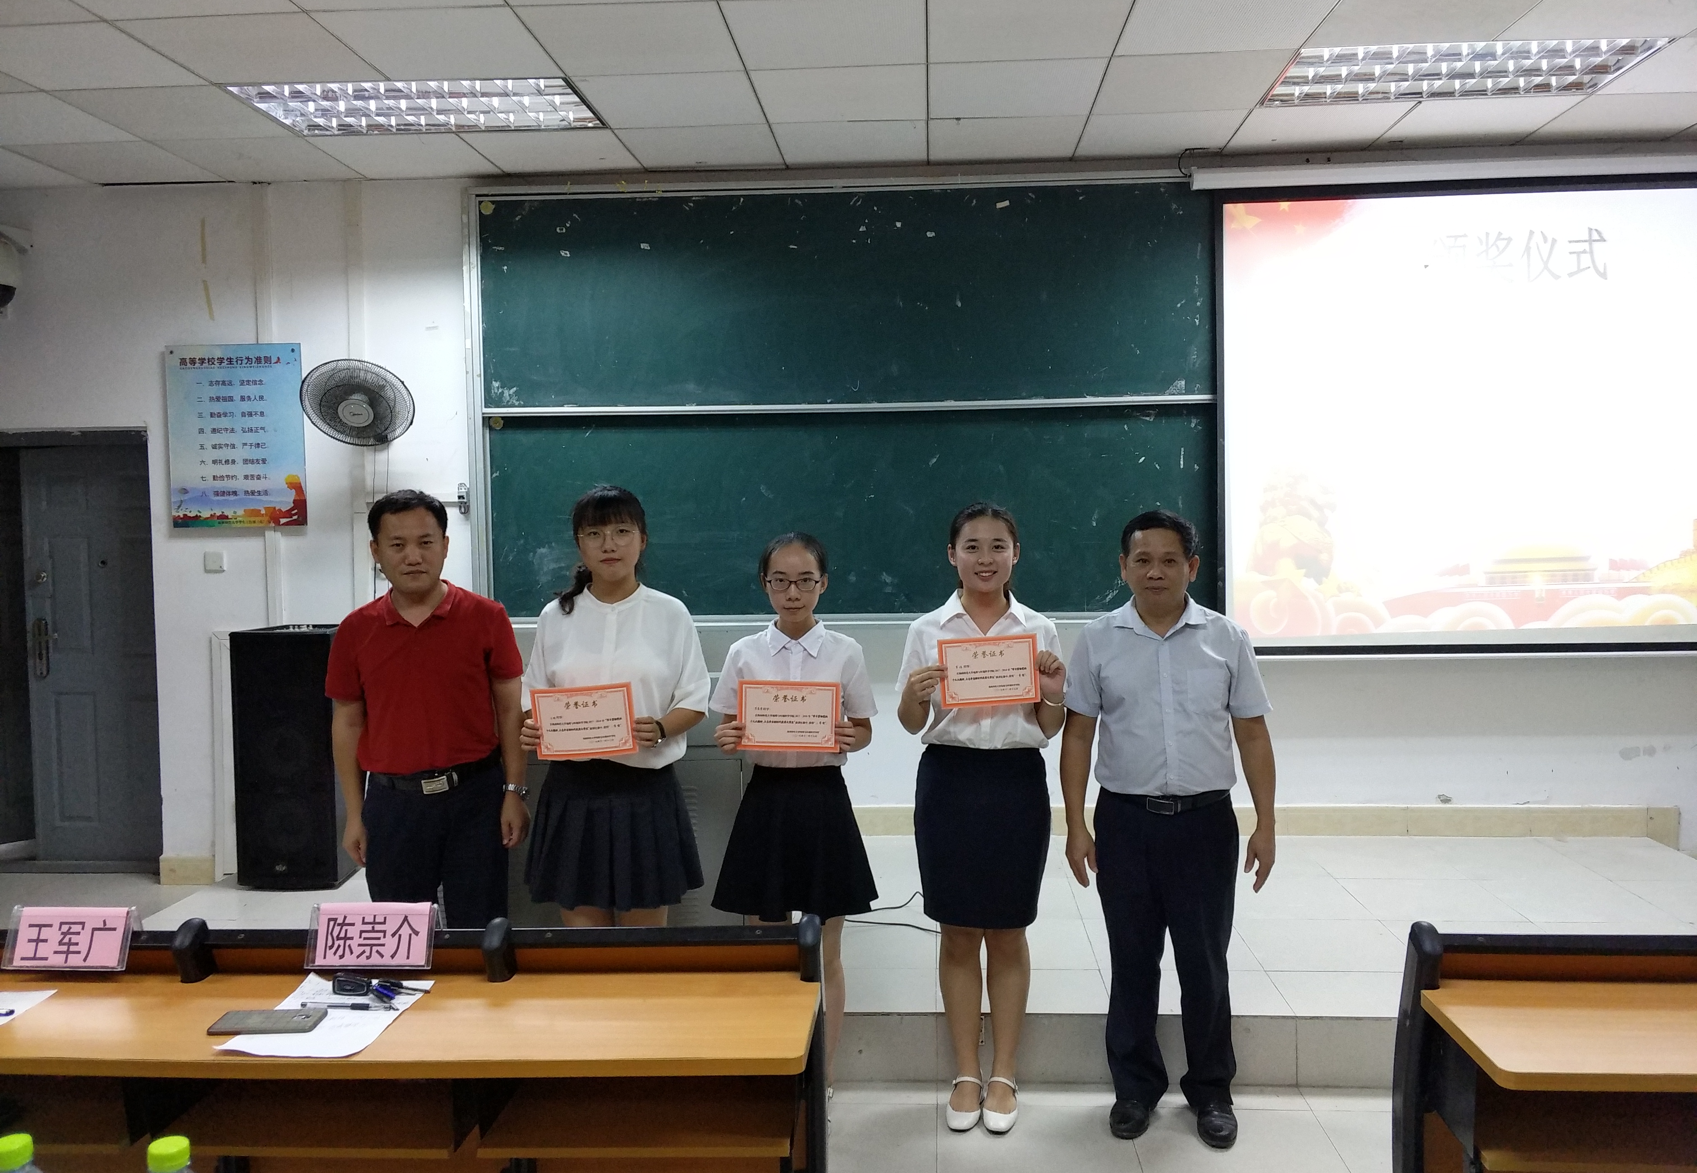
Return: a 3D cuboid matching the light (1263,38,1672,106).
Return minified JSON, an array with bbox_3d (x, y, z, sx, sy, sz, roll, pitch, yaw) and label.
[{"bbox_3d":[2.068,-1.777,4.185,1.190,0.080,0.570,0,4,3],"label":"light"}]

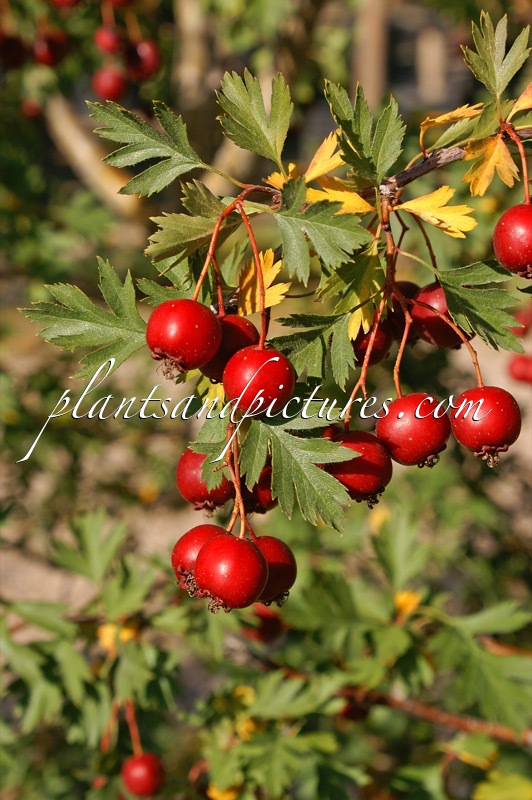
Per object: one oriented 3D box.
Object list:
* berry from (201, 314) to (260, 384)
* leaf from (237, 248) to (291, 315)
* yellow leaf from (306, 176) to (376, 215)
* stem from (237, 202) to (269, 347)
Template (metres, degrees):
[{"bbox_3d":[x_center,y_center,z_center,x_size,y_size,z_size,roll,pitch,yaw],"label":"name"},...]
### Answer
[{"bbox_3d":[-0.009,-0.011,0.372,0.015,0.015,0.015,0,13,0],"label":"berry"},{"bbox_3d":[-0.001,-0.028,0.395,0.011,0.015,0.006,18,0,-5],"label":"leaf"},{"bbox_3d":[0.020,-0.054,0.440,0.018,0.010,0.008,-13,16,-5],"label":"yellow leaf"},{"bbox_3d":[-0.004,-0.034,0.448,0.004,0.040,0.004,-10,-2,0],"label":"stem"}]

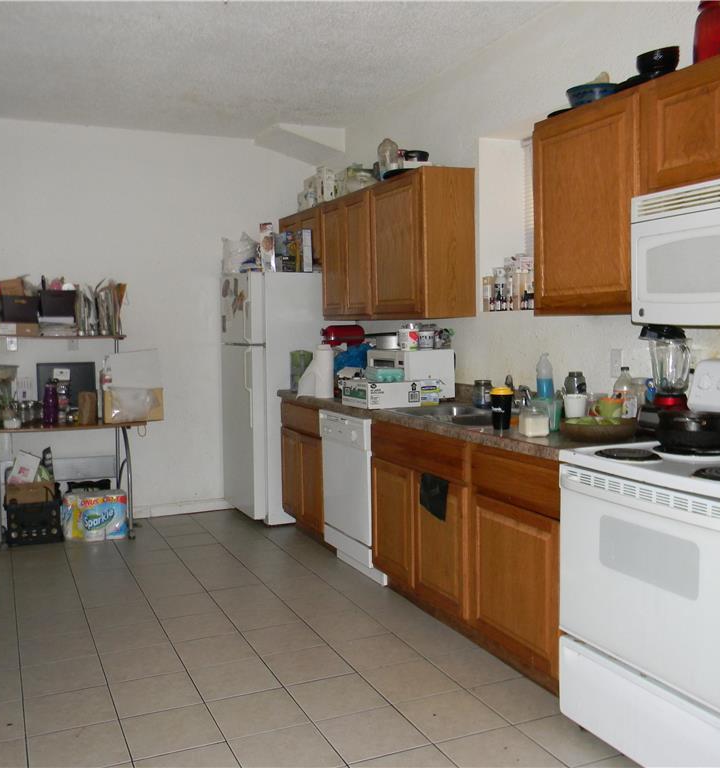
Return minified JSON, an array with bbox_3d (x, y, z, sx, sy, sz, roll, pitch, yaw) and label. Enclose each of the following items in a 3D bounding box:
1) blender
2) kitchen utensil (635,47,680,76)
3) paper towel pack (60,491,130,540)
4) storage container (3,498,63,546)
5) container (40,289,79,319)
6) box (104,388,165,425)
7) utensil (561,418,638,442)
[{"bbox_3d":[1.098,-0.010,2.984,0.185,0.410,0.170,-3,5,-24],"label":"blender"},{"bbox_3d":[1.035,-1.118,2.872,0.152,0.080,0.152,-3,4,-24],"label":"kitchen utensil"},{"bbox_3d":[-1.739,0.859,5.448,0.370,0.285,0.270,-3,4,-26],"label":"paper towel pack"},{"bbox_3d":[-2.128,0.867,5.419,0.335,0.285,0.330,-2,4,-21],"label":"storage container"},{"bbox_3d":[-1.996,-0.524,5.464,0.232,0.180,0.230,-3,4,-24],"label":"container"},{"bbox_3d":[-1.452,0.130,5.270,0.365,0.205,0.280,-3,5,-24],"label":"box"},{"bbox_3d":[0.866,0.158,2.987,0.280,0.075,0.280,-1,4,0],"label":"utensil"}]

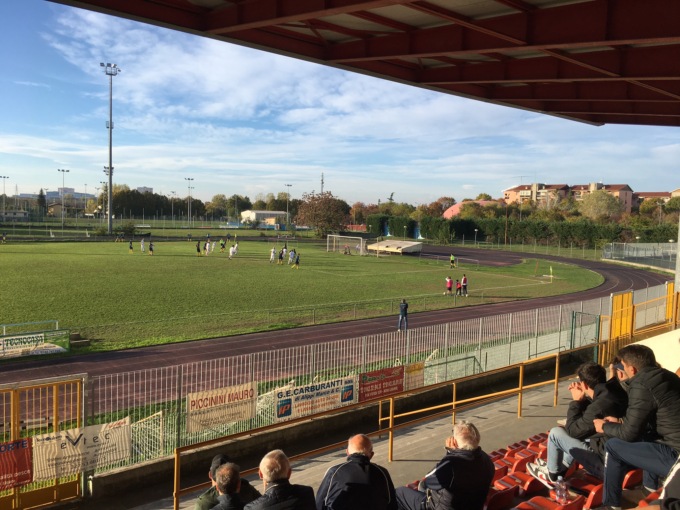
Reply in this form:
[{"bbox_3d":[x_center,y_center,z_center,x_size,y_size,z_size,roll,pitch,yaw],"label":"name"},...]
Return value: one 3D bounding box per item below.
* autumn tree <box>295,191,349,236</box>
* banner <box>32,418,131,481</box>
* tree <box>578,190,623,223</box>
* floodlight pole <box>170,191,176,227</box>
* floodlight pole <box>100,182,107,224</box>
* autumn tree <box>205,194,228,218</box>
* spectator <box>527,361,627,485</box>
[{"bbox_3d":[-3.578,-8.663,121.806,11.655,9.776,11.055,2,5,0],"label":"autumn tree"},{"bbox_3d":[-5.872,4.424,13.089,2.094,1.020,0.040,-2,7,-38],"label":"banner"},{"bbox_3d":[73.403,-11.175,159.381,11.986,13.667,11.121,2,5,0],"label":"tree"},{"bbox_3d":[-45.981,-13.058,157.254,1.400,9.167,0.600,-2,7,-38],"label":"floodlight pole"},{"bbox_3d":[-61.992,-13.825,149.640,1.700,10.888,0.600,-2,7,-38],"label":"floodlight pole"},{"bbox_3d":[-45.941,-17.950,212.280,8.512,9.137,8.064,2,5,0],"label":"autumn tree"},{"bbox_3d":[1.993,1.433,4.737,0.580,1.100,0.850,-2,7,-42],"label":"spectator"}]

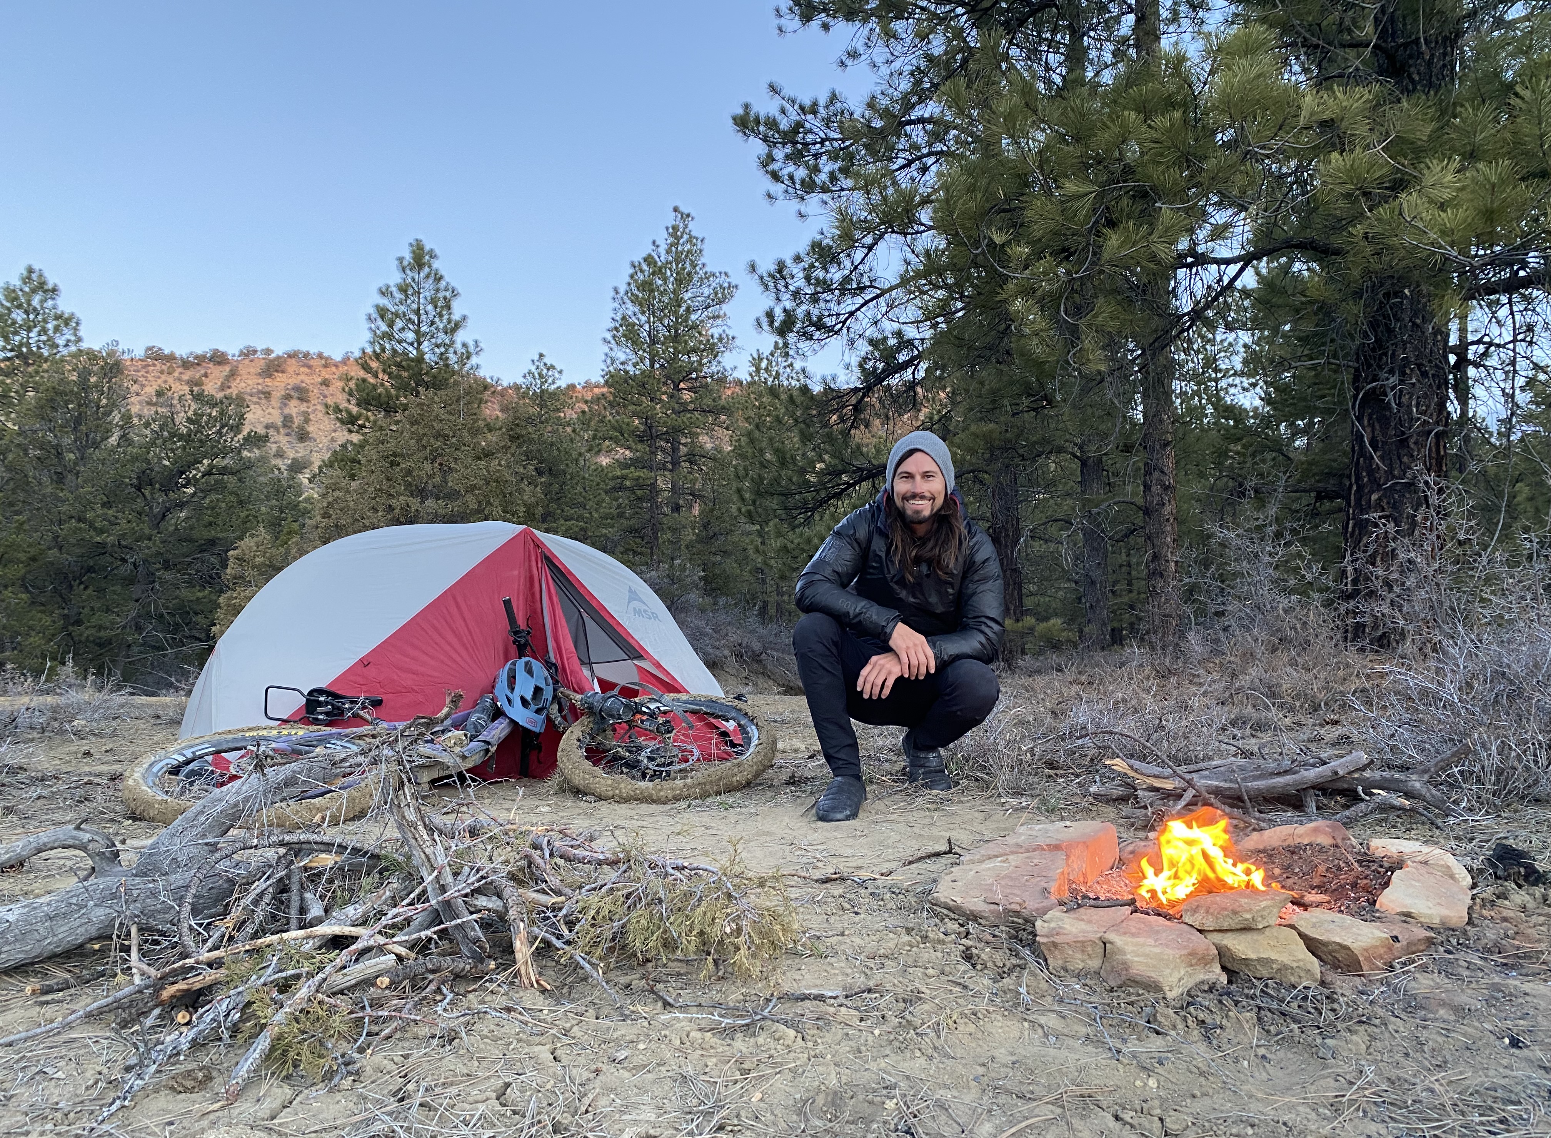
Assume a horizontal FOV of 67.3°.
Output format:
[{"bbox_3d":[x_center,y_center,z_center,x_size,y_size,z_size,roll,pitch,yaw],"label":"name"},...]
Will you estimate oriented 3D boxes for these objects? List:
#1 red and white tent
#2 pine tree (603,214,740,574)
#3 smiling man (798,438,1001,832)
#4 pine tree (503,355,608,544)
[{"bbox_3d":[-1.100,0.240,4.620,2.200,0.890,1.600,-1,2,-26],"label":"red and white tent"},{"bbox_3d":[-2.577,-4.267,28.000,3.200,8.900,3.200,0,2,0],"label":"pine tree"},{"bbox_3d":[0.345,0.125,3.300,0.590,1.040,0.740,0,2,7],"label":"smiling man"},{"bbox_3d":[-4.720,-2.223,25.000,2.300,4.900,2.300,0,2,0],"label":"pine tree"}]

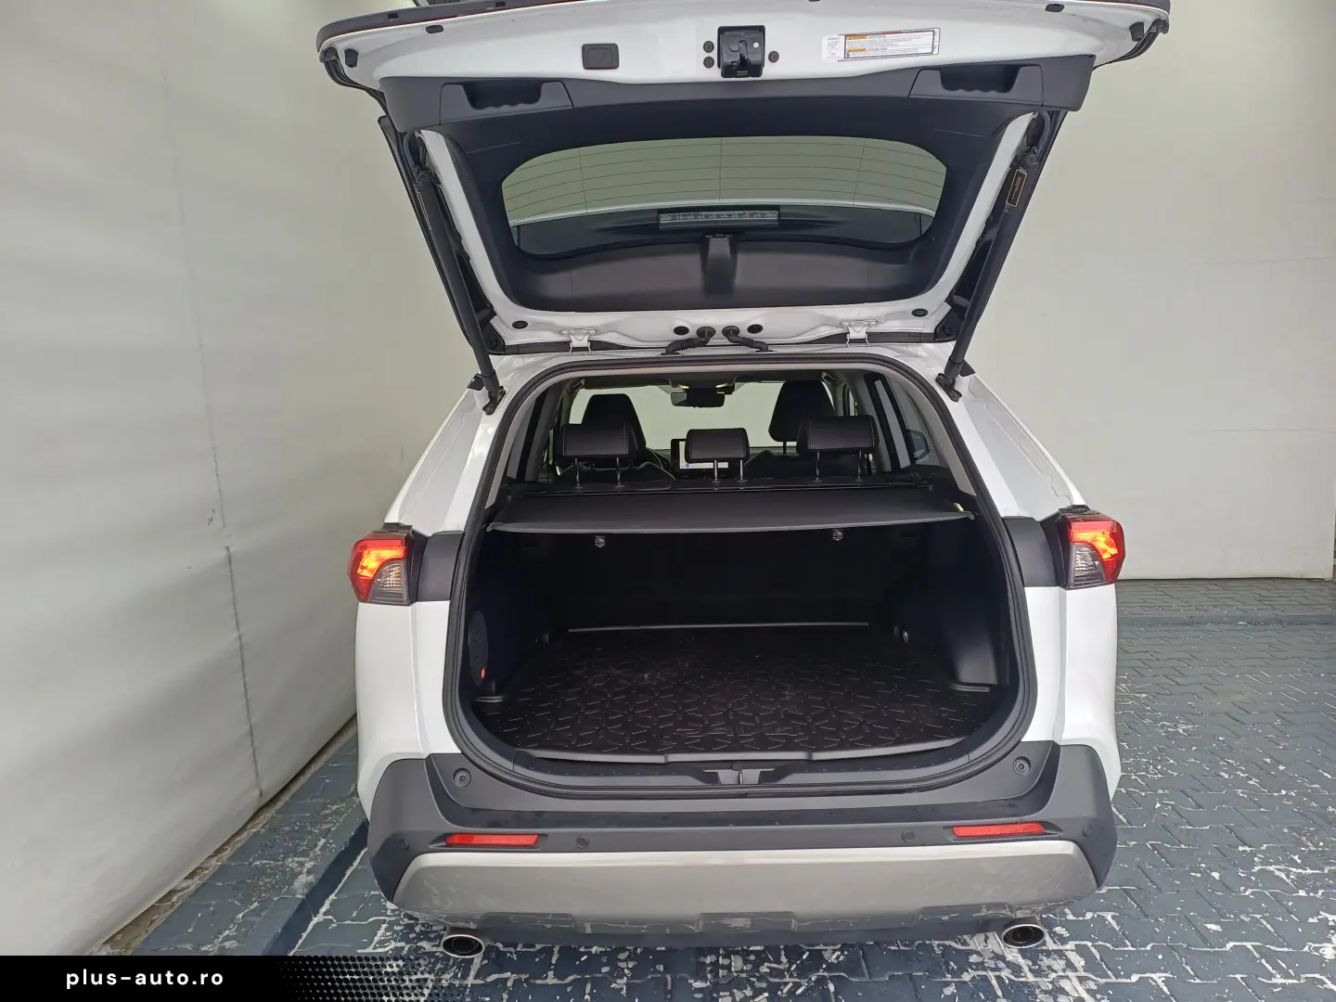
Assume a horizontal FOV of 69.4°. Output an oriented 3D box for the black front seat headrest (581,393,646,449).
[{"bbox_3d":[-0.218,-0.306,3.845,0.255,0.245,0.140,-1,6,1],"label":"black front seat headrest"}]

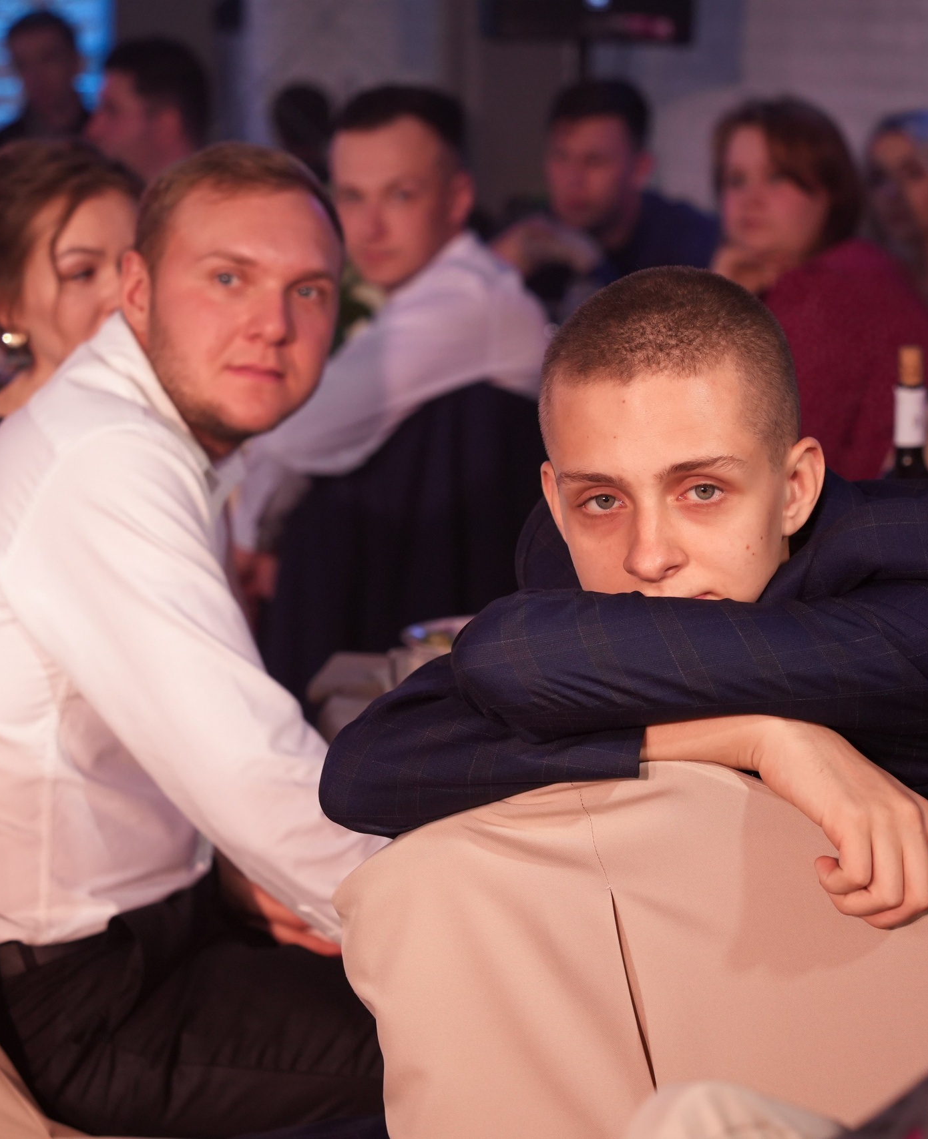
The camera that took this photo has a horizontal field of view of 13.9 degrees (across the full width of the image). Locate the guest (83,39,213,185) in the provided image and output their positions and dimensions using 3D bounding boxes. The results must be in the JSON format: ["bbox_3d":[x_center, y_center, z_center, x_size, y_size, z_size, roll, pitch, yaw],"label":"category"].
[{"bbox_3d":[-0.655,-0.216,6.795,0.780,1.390,0.530,1,8,9],"label":"guest"}]

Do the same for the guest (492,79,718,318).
[{"bbox_3d":[0.213,-0.098,6.191,0.580,1.330,0.750,5,9,33],"label":"guest"}]

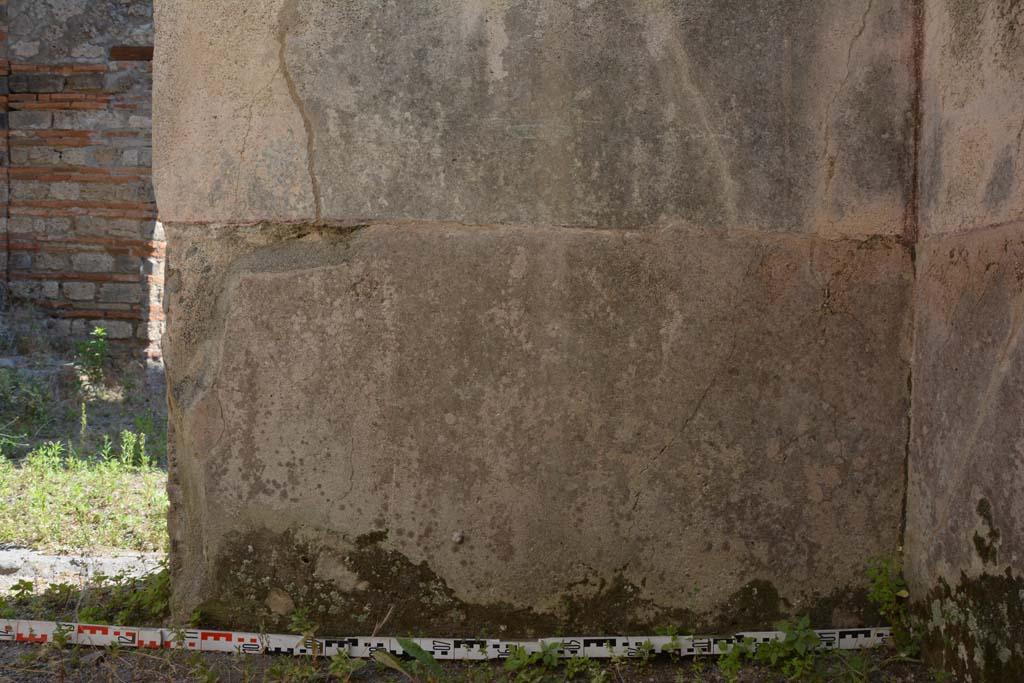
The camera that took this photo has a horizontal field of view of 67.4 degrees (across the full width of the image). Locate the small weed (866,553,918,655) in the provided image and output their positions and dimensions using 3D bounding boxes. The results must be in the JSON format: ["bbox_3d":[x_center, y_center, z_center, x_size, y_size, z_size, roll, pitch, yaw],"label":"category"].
[{"bbox_3d":[0.590,0.406,1.190,0.078,0.155,0.075,0,2,0],"label":"small weed"}]

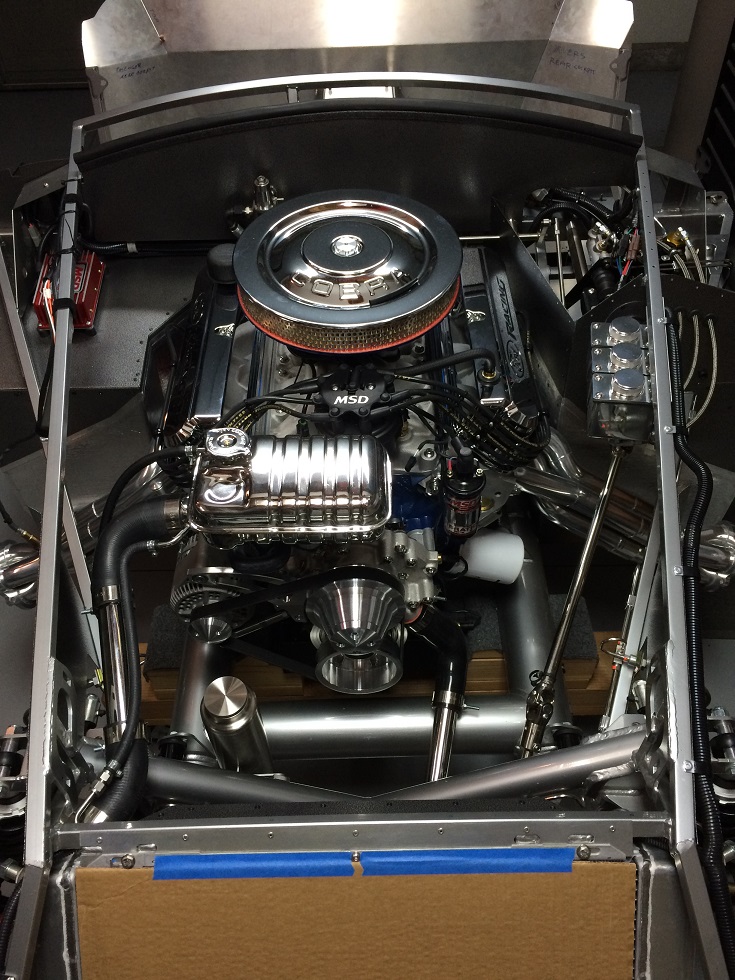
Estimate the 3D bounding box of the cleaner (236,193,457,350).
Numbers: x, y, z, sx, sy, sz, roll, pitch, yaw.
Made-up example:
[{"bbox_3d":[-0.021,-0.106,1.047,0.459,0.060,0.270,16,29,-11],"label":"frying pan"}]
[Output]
[{"bbox_3d":[-0.029,-0.356,1.291,0.357,0.080,0.357,0,52,0],"label":"cleaner"}]

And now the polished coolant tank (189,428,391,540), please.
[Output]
[{"bbox_3d":[-0.108,-0.004,1.175,0.279,0.130,0.150,0,52,0],"label":"polished coolant tank"}]

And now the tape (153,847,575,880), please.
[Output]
[{"bbox_3d":[-0.004,0.404,0.885,0.454,0.004,0.025,-1,87,0],"label":"tape"}]

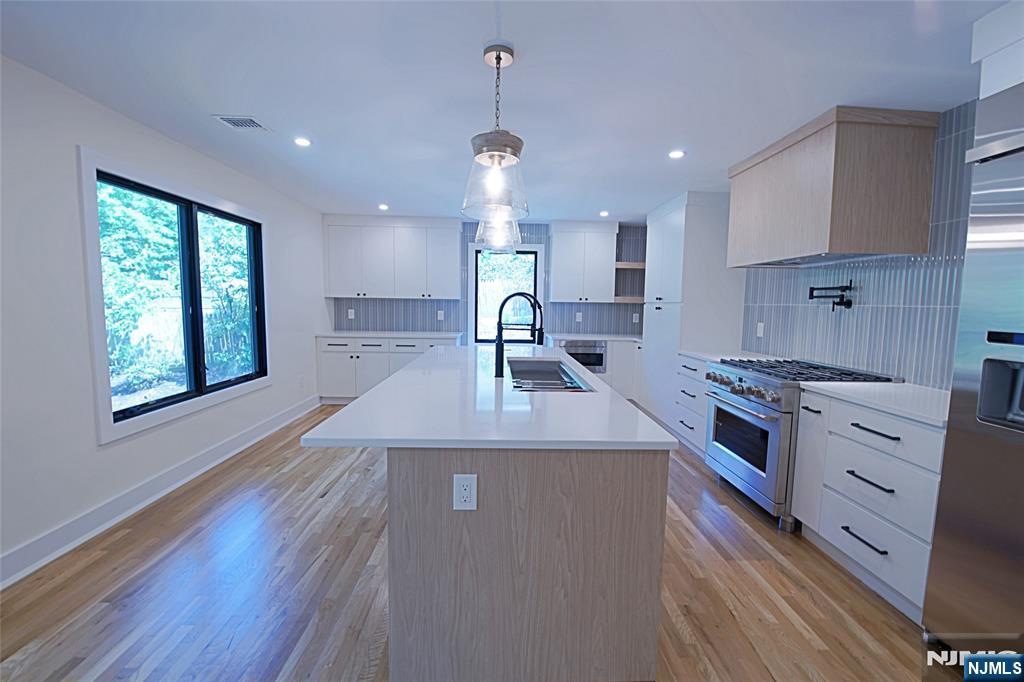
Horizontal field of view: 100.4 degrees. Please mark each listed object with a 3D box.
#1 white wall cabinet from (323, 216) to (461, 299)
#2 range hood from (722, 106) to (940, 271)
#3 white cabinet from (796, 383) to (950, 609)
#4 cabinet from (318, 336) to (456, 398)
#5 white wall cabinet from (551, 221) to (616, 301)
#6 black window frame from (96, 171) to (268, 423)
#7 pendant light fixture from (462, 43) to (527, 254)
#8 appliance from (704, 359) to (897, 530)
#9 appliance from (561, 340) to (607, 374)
[{"bbox_3d":[-1.566,-1.091,5.760,1.785,1.052,0.385,1,5,-2],"label":"white wall cabinet"},{"bbox_3d":[2.035,-0.924,2.880,0.584,0.774,1.070,1,5,-2],"label":"range hood"},{"bbox_3d":[2.016,0.754,2.151,0.617,0.903,0.842,1,5,-2],"label":"white cabinet"},{"bbox_3d":[-1.607,0.378,5.775,1.755,0.914,0.605,1,5,-2],"label":"cabinet"},{"bbox_3d":[0.943,-1.056,5.840,0.874,1.052,0.385,1,5,-2],"label":"white wall cabinet"},{"bbox_3d":[-2.443,-0.316,3.341,0.090,1.481,1.703,1,5,-2],"label":"black window frame"},{"bbox_3d":[-0.065,-0.914,1.897,0.308,0.696,0.308,1,5,-2],"label":"pendant light fixture"},{"bbox_3d":[1.938,0.660,3.053,0.705,0.935,0.920,1,5,-2],"label":"appliance"},{"bbox_3d":[0.921,0.194,5.784,0.607,0.417,0.500,1,5,-2],"label":"appliance"}]

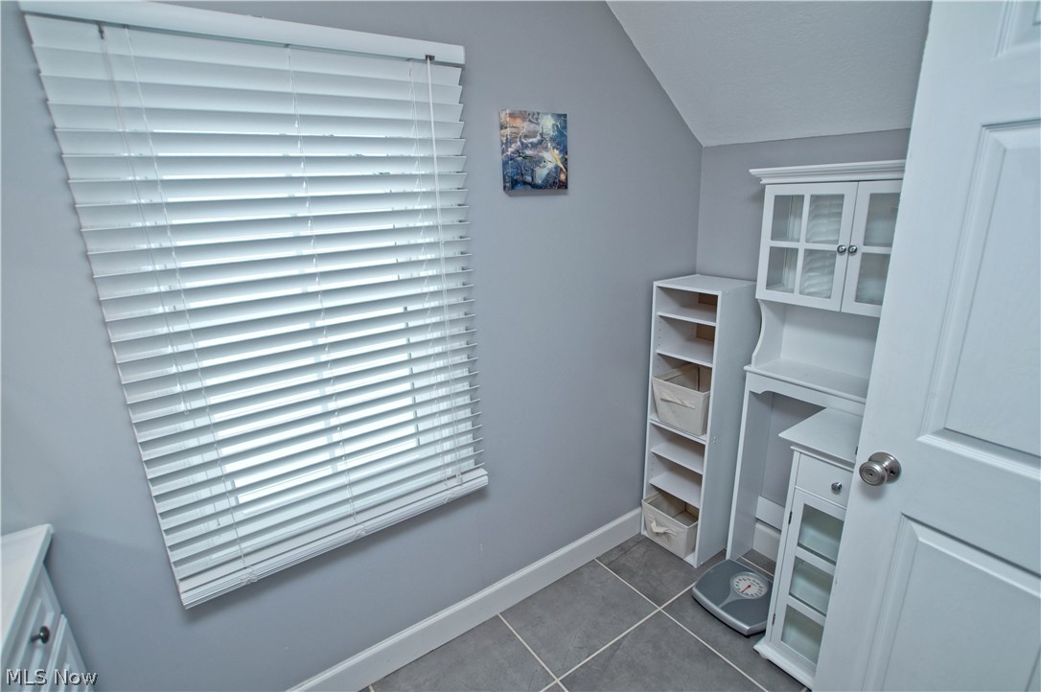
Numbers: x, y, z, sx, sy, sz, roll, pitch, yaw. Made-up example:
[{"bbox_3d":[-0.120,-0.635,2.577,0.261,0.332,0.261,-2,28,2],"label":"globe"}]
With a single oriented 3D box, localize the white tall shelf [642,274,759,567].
[{"bbox_3d":[0.789,0.331,2.046,0.304,1.227,0.301,-12,18,-33],"label":"white tall shelf"}]

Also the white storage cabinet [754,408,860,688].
[{"bbox_3d":[1.037,0.686,1.458,0.335,0.834,0.341,-12,18,-33],"label":"white storage cabinet"}]

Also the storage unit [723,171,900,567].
[{"bbox_3d":[1.119,0.217,1.635,0.199,1.643,0.670,-12,18,-33],"label":"storage unit"}]

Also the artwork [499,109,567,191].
[{"bbox_3d":[0.050,-0.623,1.478,0.233,0.235,0.040,-12,18,-33],"label":"artwork"}]

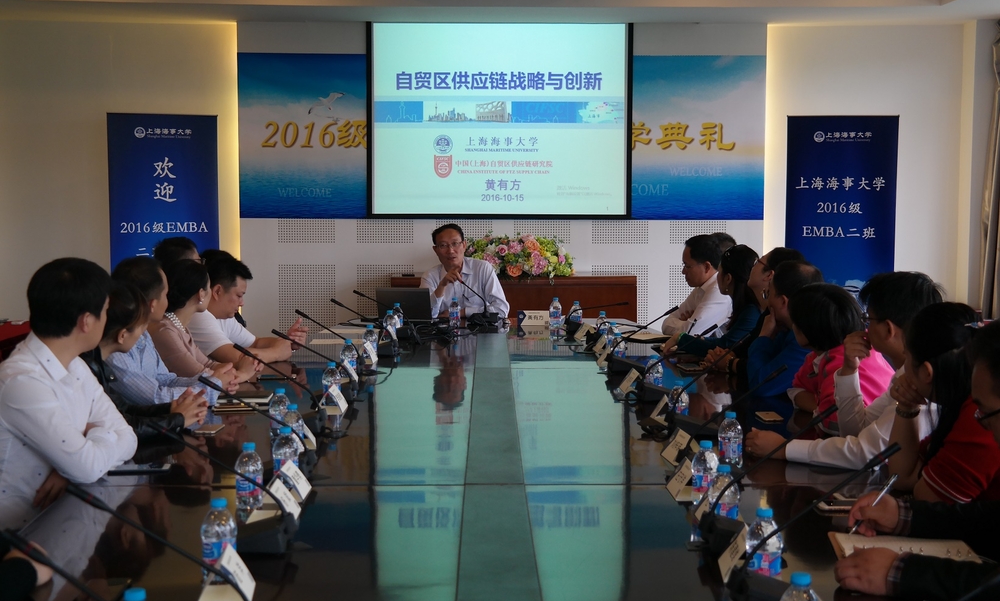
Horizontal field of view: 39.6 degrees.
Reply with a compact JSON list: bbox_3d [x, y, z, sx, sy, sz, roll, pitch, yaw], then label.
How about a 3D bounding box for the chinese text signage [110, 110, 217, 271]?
[{"bbox_3d":[-2.501,-0.364,10.348,0.800,2.030,0.150,-1,5,-12],"label":"chinese text signage"}]

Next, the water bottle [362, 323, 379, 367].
[{"bbox_3d":[-0.552,0.180,5.930,0.066,0.148,0.066,0,4,0],"label":"water bottle"}]

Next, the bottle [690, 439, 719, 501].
[{"bbox_3d":[0.483,0.389,3.260,0.066,0.148,0.066,0,4,0],"label":"bottle"}]

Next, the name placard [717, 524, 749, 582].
[{"bbox_3d":[0.470,0.475,2.623,0.098,0.077,0.168,0,4,4],"label":"name placard"}]

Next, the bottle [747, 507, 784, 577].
[{"bbox_3d":[0.469,0.435,2.460,0.065,0.148,0.065,0,4,0],"label":"bottle"}]

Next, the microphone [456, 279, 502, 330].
[{"bbox_3d":[-0.118,0.008,8.030,0.180,0.245,0.350,-2,4,-23],"label":"microphone"}]

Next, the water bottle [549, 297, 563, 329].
[{"bbox_3d":[0.302,0.060,7.450,0.066,0.148,0.066,0,4,0],"label":"water bottle"}]

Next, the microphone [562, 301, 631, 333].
[{"bbox_3d":[0.483,0.090,6.930,0.320,0.165,0.120,0,4,0],"label":"microphone"}]

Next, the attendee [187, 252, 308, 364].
[{"bbox_3d":[-1.088,0.426,5.800,0.660,1.210,0.520,0,4,3],"label":"attendee"}]

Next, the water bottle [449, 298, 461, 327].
[{"bbox_3d":[-0.254,0.065,7.880,0.065,0.148,0.065,0,4,0],"label":"water bottle"}]

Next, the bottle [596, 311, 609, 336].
[{"bbox_3d":[0.515,0.128,6.950,0.065,0.148,0.065,0,4,0],"label":"bottle"}]

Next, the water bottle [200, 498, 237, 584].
[{"bbox_3d":[-0.493,0.423,2.445,0.063,0.149,0.063,0,4,0],"label":"water bottle"}]

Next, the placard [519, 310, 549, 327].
[{"bbox_3d":[0.183,0.098,7.405,0.178,0.080,0.080,0,4,0],"label":"placard"}]

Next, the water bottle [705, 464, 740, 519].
[{"bbox_3d":[0.449,0.404,2.772,0.063,0.149,0.063,0,4,0],"label":"water bottle"}]

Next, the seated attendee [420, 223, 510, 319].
[{"bbox_3d":[-0.212,0.205,8.300,0.560,1.310,0.720,0,4,7],"label":"seated attendee"}]

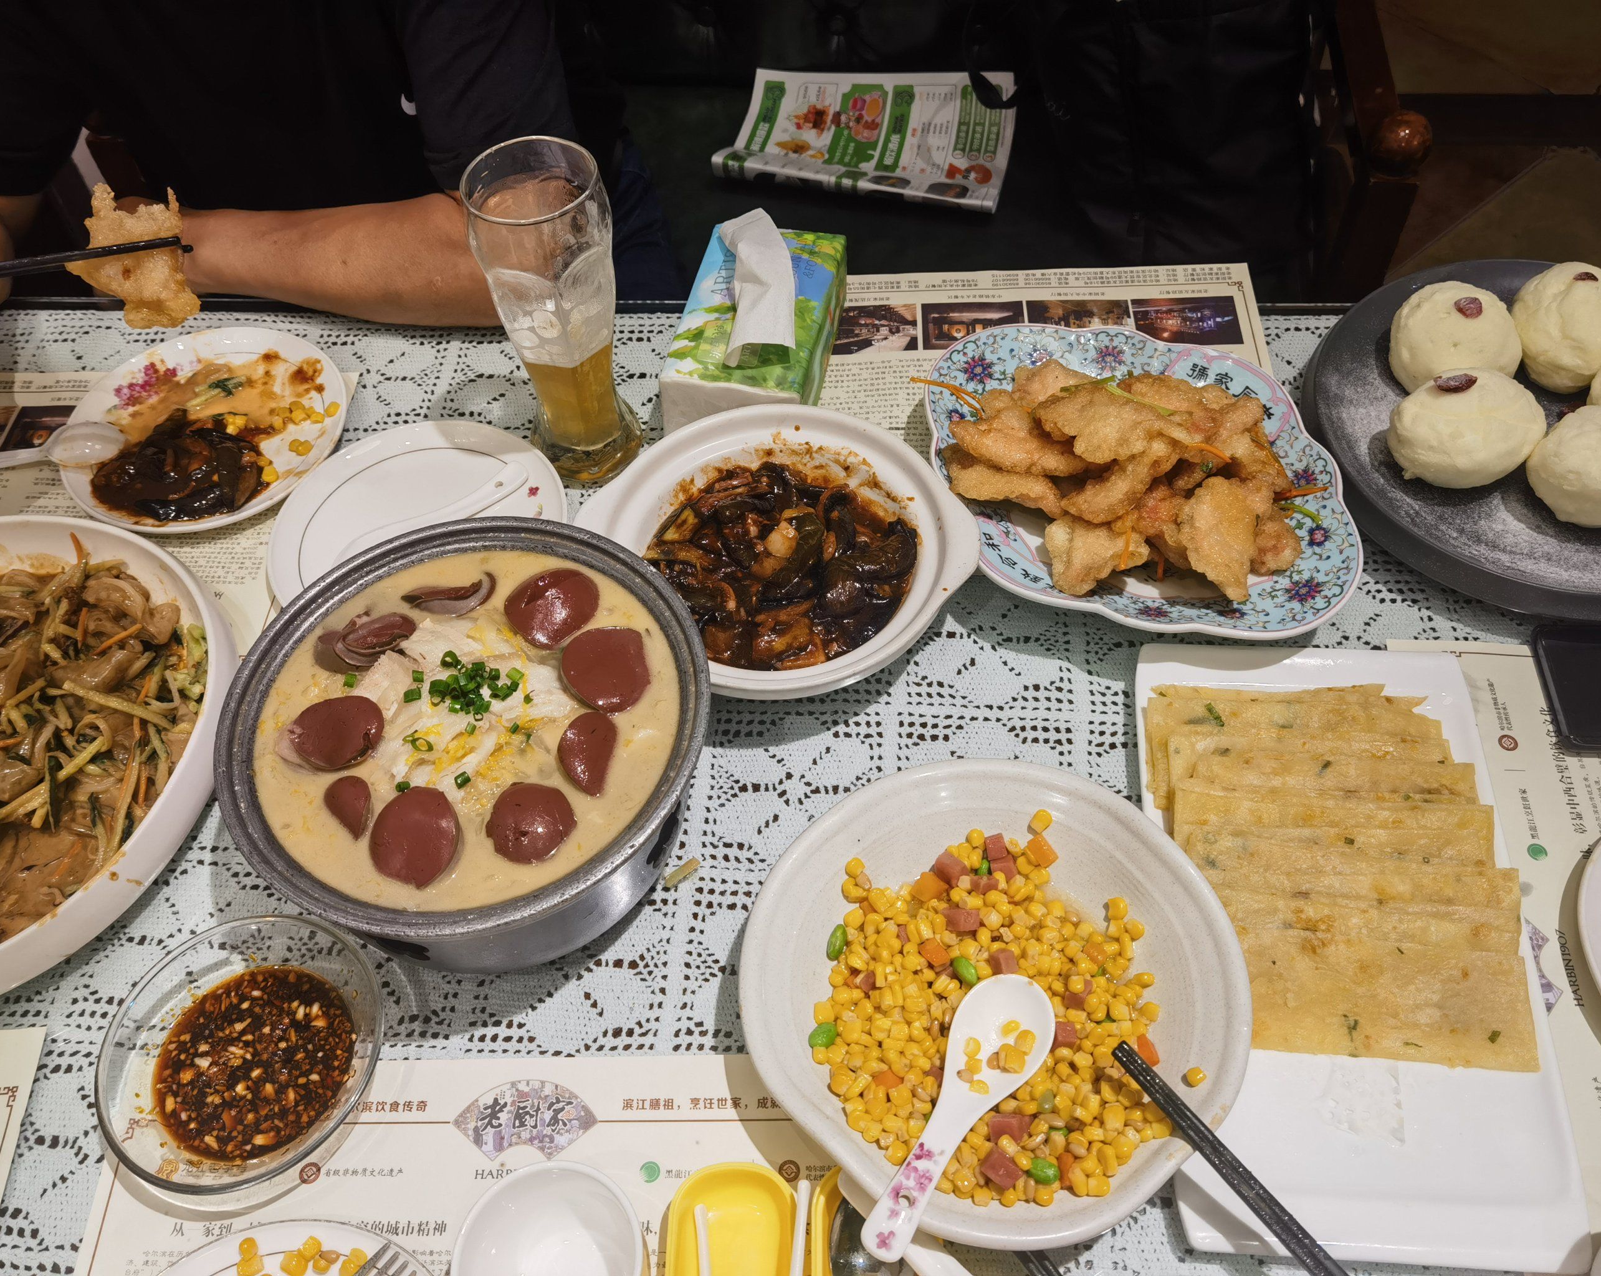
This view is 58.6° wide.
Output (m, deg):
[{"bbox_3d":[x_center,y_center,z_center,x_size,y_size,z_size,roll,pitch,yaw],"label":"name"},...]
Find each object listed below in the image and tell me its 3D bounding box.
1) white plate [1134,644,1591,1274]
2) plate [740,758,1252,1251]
[{"bbox_3d":[0.268,0.145,0.720,0.178,0.025,0.325,3,55,3],"label":"white plate"},{"bbox_3d":[0.090,0.174,0.682,0.233,0.060,0.233,-1,55,1],"label":"plate"}]

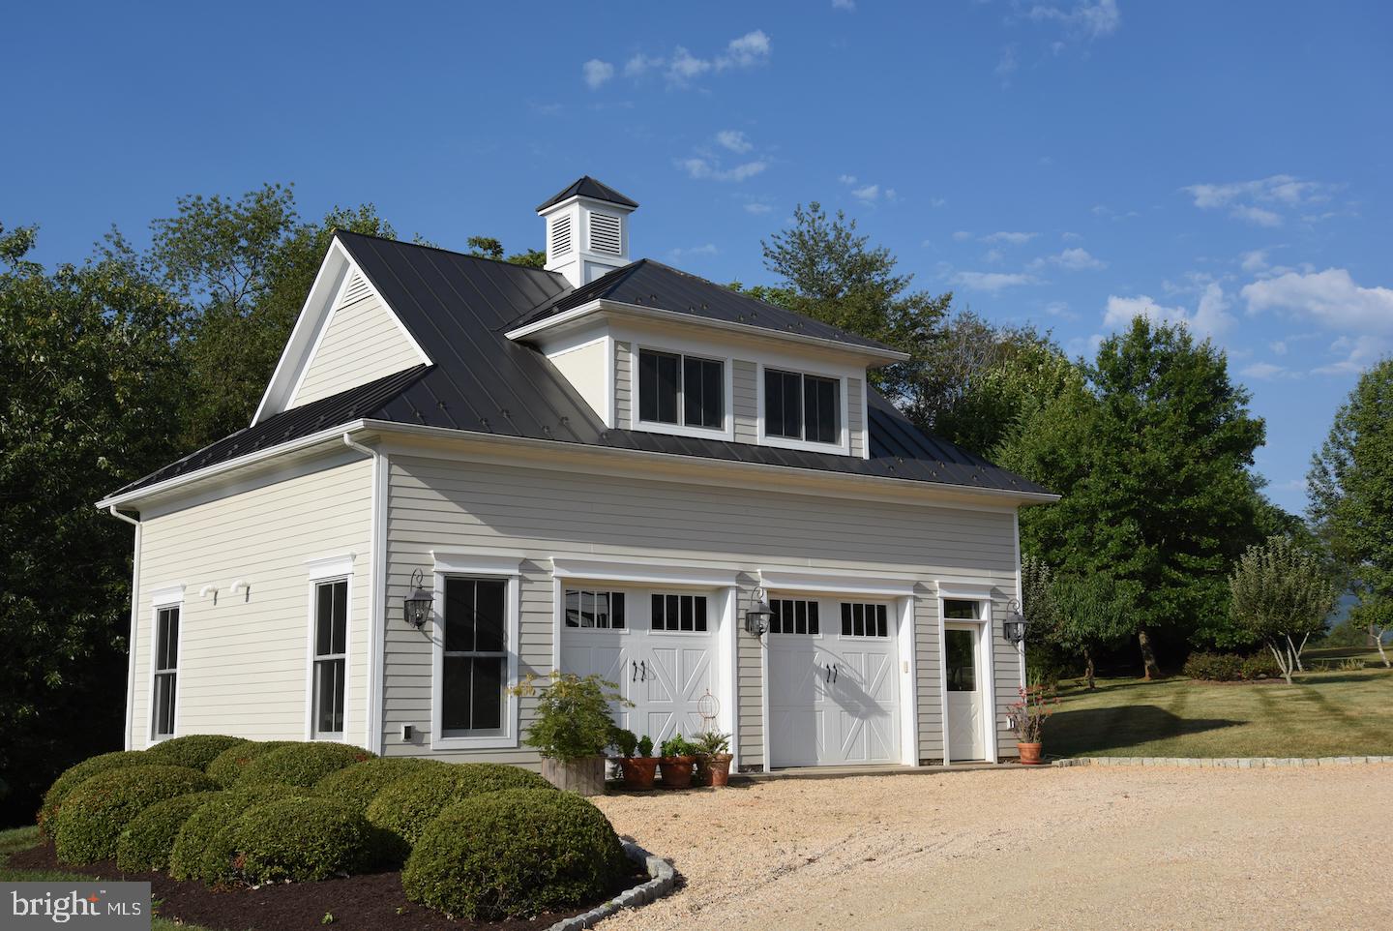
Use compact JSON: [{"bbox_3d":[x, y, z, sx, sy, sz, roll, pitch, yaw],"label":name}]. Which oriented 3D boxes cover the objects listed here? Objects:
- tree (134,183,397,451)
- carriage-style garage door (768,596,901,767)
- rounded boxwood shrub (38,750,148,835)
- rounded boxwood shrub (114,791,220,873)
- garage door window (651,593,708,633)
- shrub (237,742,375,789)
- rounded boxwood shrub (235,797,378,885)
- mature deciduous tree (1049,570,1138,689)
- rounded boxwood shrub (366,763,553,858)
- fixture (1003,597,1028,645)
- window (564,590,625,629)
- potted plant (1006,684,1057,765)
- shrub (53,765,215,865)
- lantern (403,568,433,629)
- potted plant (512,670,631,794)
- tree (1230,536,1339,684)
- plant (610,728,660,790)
[{"bbox_3d":[-8.756,0.247,34.355,5.600,12.259,5.600,6,-11,-37],"label":"tree"},{"bbox_3d":[1.926,3.070,24.361,2.693,2.439,0.100,6,-11,-37],"label":"carriage-style garage door"},{"bbox_3d":[-5.403,3.052,15.913,1.430,0.750,1.430,6,-11,-37],"label":"rounded boxwood shrub"},{"bbox_3d":[-3.699,2.544,12.100,0.970,0.520,0.970,6,-11,-37],"label":"rounded boxwood shrub"},{"bbox_3d":[-0.220,1.979,22.828,0.934,0.465,0.060,6,-11,-37],"label":"garage door window"},{"bbox_3d":[-3.997,3.234,17.585,1.420,0.750,1.420,6,-11,-37],"label":"shrub"},{"bbox_3d":[-2.721,2.517,11.750,1.020,0.540,1.020,6,-11,-37],"label":"rounded boxwood shrub"},{"bbox_3d":[11.442,4.774,49.000,2.505,3.350,2.505,0,-9,0],"label":"mature deciduous tree"},{"bbox_3d":[-1.845,2.658,13.400,1.400,0.660,1.400,-1,-9,0],"label":"rounded boxwood shrub"},{"bbox_3d":[4.805,2.346,25.741,0.250,0.700,0.300,6,-11,-37],"label":"fixture"},{"bbox_3d":[-1.298,1.862,22.008,0.922,0.467,0.060,6,-11,-37],"label":"window"},{"bbox_3d":[5.042,3.896,25.622,0.731,1.195,0.731,0,-9,0],"label":"potted plant"},{"bbox_3d":[-4.646,2.852,14.089,1.340,0.740,1.340,6,-11,-37],"label":"shrub"},{"bbox_3d":[-3.269,1.560,19.995,0.260,0.713,0.340,6,-11,-37],"label":"lantern"},{"bbox_3d":[-1.408,3.001,19.250,1.280,1.400,1.200,6,-11,-37],"label":"potted plant"},{"bbox_3d":[13.786,3.399,40.000,2.500,3.450,2.500,-4,-9,19],"label":"tree"},{"bbox_3d":[-0.720,3.443,19.960,0.560,0.714,0.540,0,-9,0],"label":"plant"}]

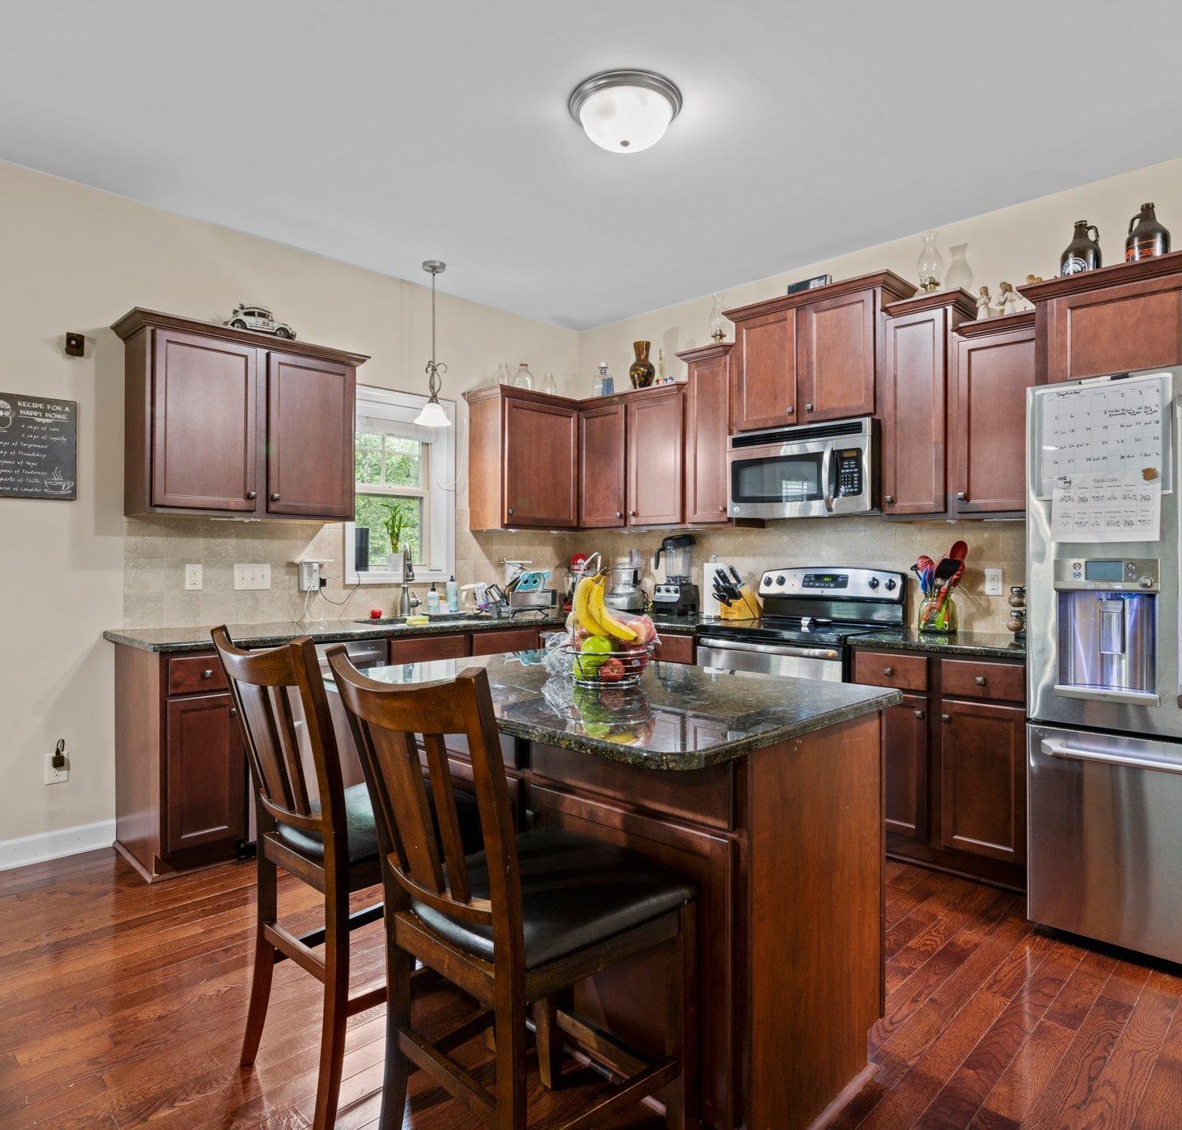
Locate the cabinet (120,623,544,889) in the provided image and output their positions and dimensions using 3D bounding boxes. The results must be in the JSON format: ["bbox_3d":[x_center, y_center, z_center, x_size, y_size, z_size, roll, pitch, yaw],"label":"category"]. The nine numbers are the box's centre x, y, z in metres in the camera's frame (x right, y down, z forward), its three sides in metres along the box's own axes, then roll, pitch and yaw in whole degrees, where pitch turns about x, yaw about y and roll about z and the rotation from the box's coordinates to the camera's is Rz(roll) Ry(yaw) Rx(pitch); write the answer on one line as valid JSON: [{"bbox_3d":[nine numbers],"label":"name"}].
[{"bbox_3d":[-1.055,0.761,3.930,0.633,0.857,2.139,0,0,44],"label":"cabinet"}]

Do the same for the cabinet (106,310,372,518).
[{"bbox_3d":[-1.547,-0.605,3.616,0.360,0.794,1.010,0,0,45],"label":"cabinet"}]

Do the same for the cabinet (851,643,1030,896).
[{"bbox_3d":[1.546,0.769,3.334,0.681,0.850,0.631,0,0,44],"label":"cabinet"}]

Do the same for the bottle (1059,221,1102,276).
[{"bbox_3d":[1.778,-1.102,2.901,0.128,0.277,0.128,0,0,-41],"label":"bottle"}]

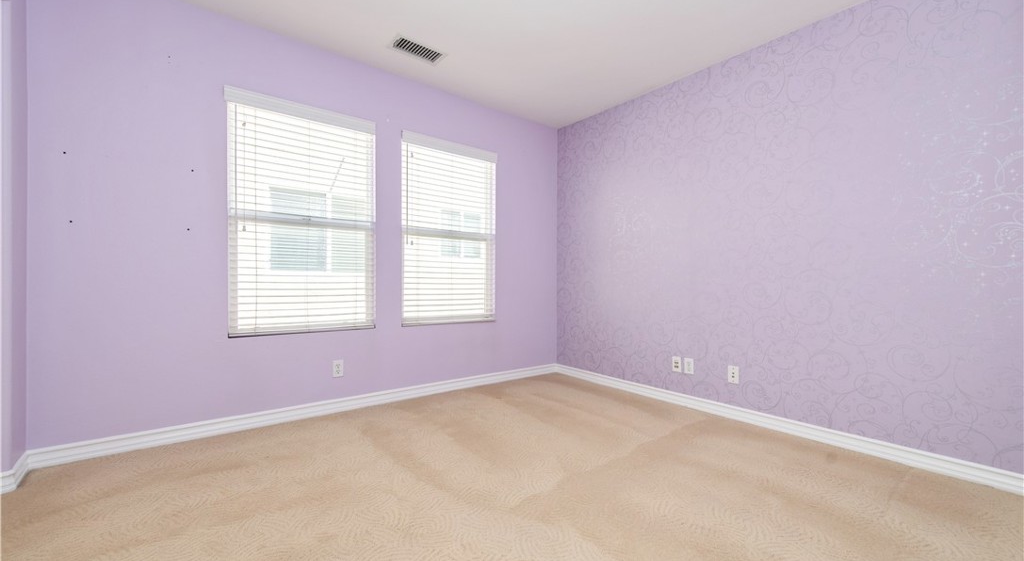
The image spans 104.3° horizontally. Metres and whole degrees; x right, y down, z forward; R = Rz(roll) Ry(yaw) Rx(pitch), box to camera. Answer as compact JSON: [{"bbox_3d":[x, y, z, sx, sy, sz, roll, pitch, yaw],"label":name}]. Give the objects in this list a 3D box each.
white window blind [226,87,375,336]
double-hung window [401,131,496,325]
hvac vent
[{"bbox_3d":[-1.333,-0.393,2.588,0.877,1.465,0.070,1,0,-38],"label":"white window blind"},{"bbox_3d":[-0.486,-0.384,3.253,0.864,1.465,0.070,1,0,-38],"label":"double-hung window"},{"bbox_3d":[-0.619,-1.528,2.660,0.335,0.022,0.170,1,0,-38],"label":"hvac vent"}]

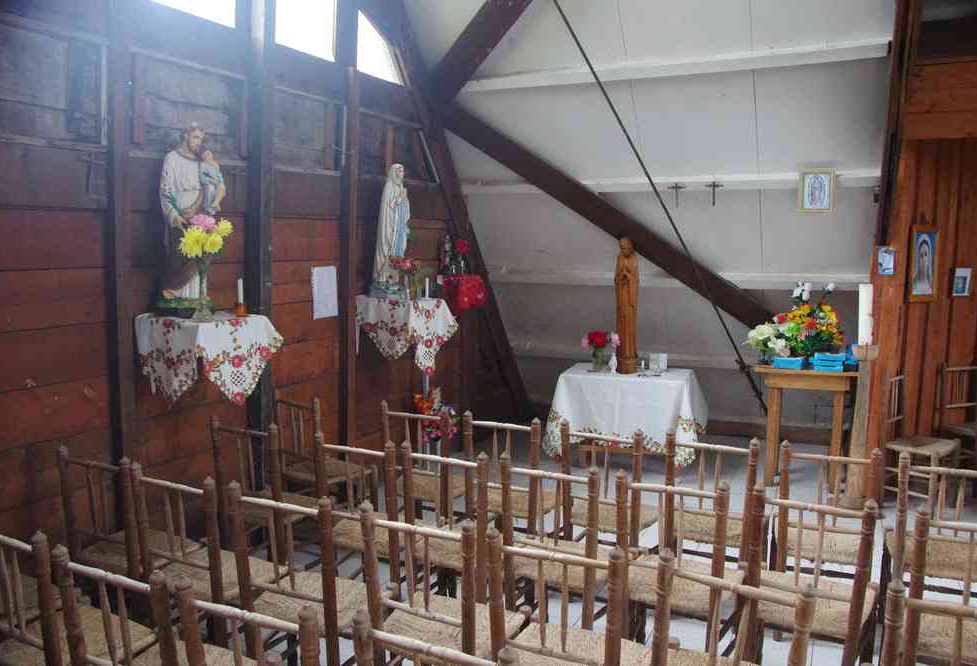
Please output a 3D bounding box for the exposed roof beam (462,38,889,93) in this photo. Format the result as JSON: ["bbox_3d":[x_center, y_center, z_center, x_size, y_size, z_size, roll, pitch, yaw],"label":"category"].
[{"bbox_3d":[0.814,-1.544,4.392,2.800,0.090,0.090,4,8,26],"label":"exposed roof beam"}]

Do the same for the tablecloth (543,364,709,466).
[{"bbox_3d":[1.058,0.625,5.701,1.120,0.640,0.700,3,7,24],"label":"tablecloth"}]

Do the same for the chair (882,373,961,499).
[{"bbox_3d":[2.606,0.658,4.556,0.440,0.840,0.380,-6,9,-41],"label":"chair"}]

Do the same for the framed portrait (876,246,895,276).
[{"bbox_3d":[2.586,-0.463,4.871,0.094,0.188,0.015,3,7,24],"label":"framed portrait"}]

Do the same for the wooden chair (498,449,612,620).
[{"bbox_3d":[0.288,0.843,2.813,0.445,0.853,0.430,4,8,27],"label":"wooden chair"}]

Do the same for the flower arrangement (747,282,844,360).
[{"bbox_3d":[2.166,-0.065,5.277,0.610,0.570,0.380,3,7,24],"label":"flower arrangement"}]

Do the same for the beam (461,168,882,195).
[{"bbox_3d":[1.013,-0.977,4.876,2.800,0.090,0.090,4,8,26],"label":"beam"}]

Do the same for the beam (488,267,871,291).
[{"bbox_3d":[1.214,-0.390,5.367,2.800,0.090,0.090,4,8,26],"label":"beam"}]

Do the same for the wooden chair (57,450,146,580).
[{"bbox_3d":[-1.425,0.877,3.071,0.420,0.875,0.460,3,7,24],"label":"wooden chair"}]

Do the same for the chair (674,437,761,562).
[{"bbox_3d":[0.954,0.802,3.194,0.445,0.853,0.430,3,7,21],"label":"chair"}]

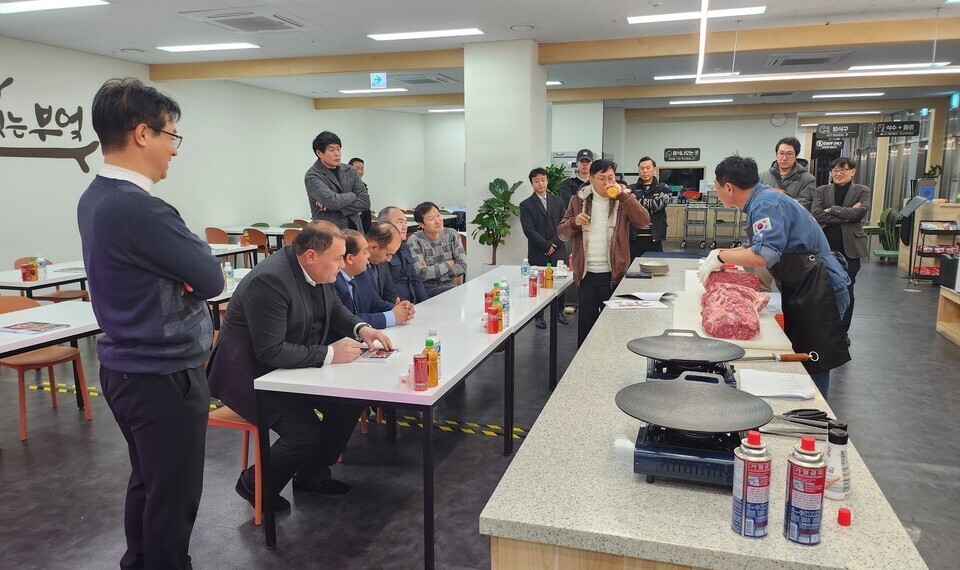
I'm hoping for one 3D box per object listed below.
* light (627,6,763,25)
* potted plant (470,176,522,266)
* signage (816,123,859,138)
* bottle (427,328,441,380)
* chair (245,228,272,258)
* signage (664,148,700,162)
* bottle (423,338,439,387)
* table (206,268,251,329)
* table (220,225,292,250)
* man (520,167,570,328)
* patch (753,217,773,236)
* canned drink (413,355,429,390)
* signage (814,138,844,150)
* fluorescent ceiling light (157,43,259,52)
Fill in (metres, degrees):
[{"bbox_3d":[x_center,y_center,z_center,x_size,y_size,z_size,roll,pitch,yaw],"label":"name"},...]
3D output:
[{"bbox_3d":[1.993,-2.515,6.211,1.210,0.060,0.260,2,9,17],"label":"light"},{"bbox_3d":[0.182,-0.370,7.337,0.570,1.570,0.520,2,9,17],"label":"potted plant"},{"bbox_3d":[8.424,-3.633,15.683,0.890,0.300,0.050,2,9,17],"label":"signage"},{"bbox_3d":[-0.194,0.289,2.784,0.061,0.210,0.061,0,9,0],"label":"bottle"},{"bbox_3d":[-3.489,-0.514,10.864,0.485,0.828,0.535,2,9,17],"label":"chair"},{"bbox_3d":[5.347,-3.424,17.559,0.909,0.338,0.040,2,9,17],"label":"signage"},{"bbox_3d":[-0.195,0.309,2.618,0.061,0.183,0.061,0,9,0],"label":"bottle"},{"bbox_3d":[-2.074,0.336,5.568,0.788,0.737,1.313,2,9,17],"label":"table"},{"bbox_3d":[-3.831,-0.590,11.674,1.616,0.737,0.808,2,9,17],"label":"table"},{"bbox_3d":[0.696,-0.391,7.078,0.525,1.672,0.343,-2,9,-7],"label":"man"},{"bbox_3d":[1.210,-0.251,2.850,0.079,0.054,0.012,-17,-13,24],"label":"patch"},{"bbox_3d":[-0.234,0.349,2.647,0.054,0.134,0.054,2,9,17],"label":"canned drink"},{"bbox_3d":[9.917,-4.001,18.887,0.747,0.283,0.040,2,9,17],"label":"signage"},{"bbox_3d":[-3.120,-2.716,7.649,1.200,0.060,0.260,2,9,17],"label":"fluorescent ceiling light"}]

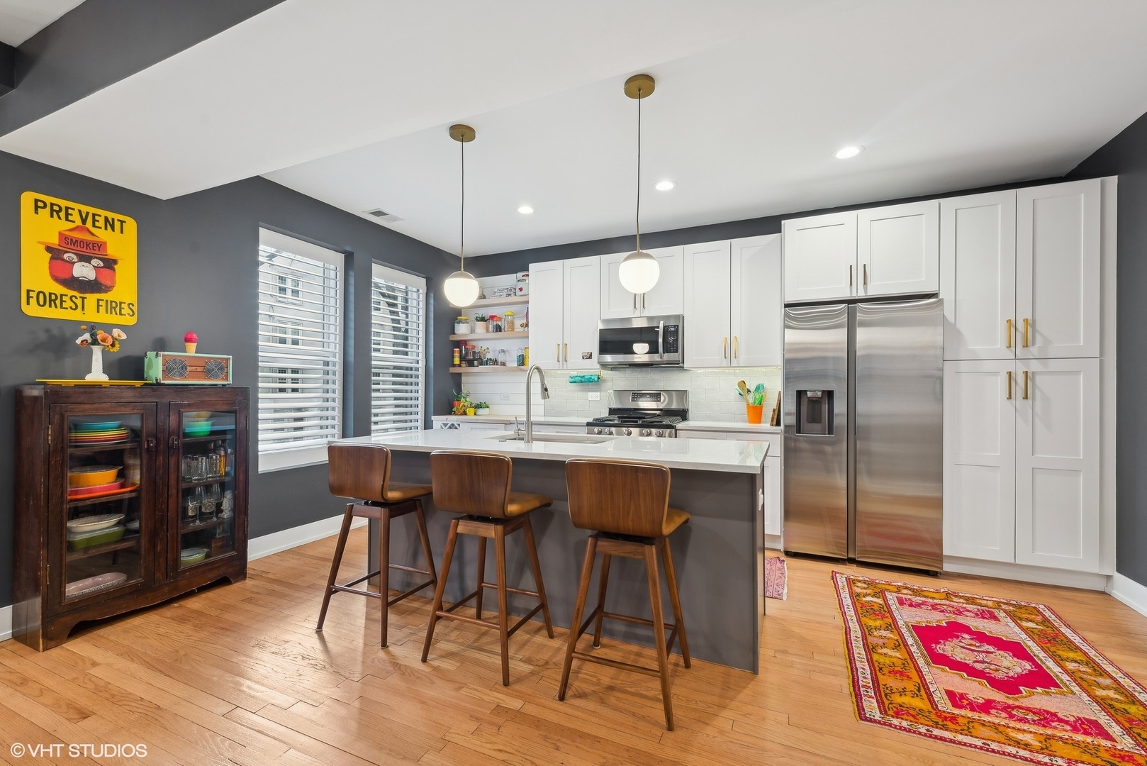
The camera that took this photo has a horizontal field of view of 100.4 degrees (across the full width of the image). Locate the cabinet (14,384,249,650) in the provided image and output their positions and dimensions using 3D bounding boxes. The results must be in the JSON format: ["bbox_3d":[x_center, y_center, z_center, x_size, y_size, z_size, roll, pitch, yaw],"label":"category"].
[{"bbox_3d":[-2.382,0.630,2.675,0.291,1.214,0.922,0,0,24],"label":"cabinet"}]

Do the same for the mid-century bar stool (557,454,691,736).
[{"bbox_3d":[0.225,0.767,1.972,0.451,0.934,0.461,0,0,24],"label":"mid-century bar stool"}]

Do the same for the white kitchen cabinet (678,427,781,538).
[{"bbox_3d":[1.322,0.788,3.953,0.760,0.845,0.630,0,-1,24],"label":"white kitchen cabinet"}]

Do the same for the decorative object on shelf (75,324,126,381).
[{"bbox_3d":[-2.452,-0.154,2.490,0.155,0.288,0.175,0,-1,24],"label":"decorative object on shelf"}]

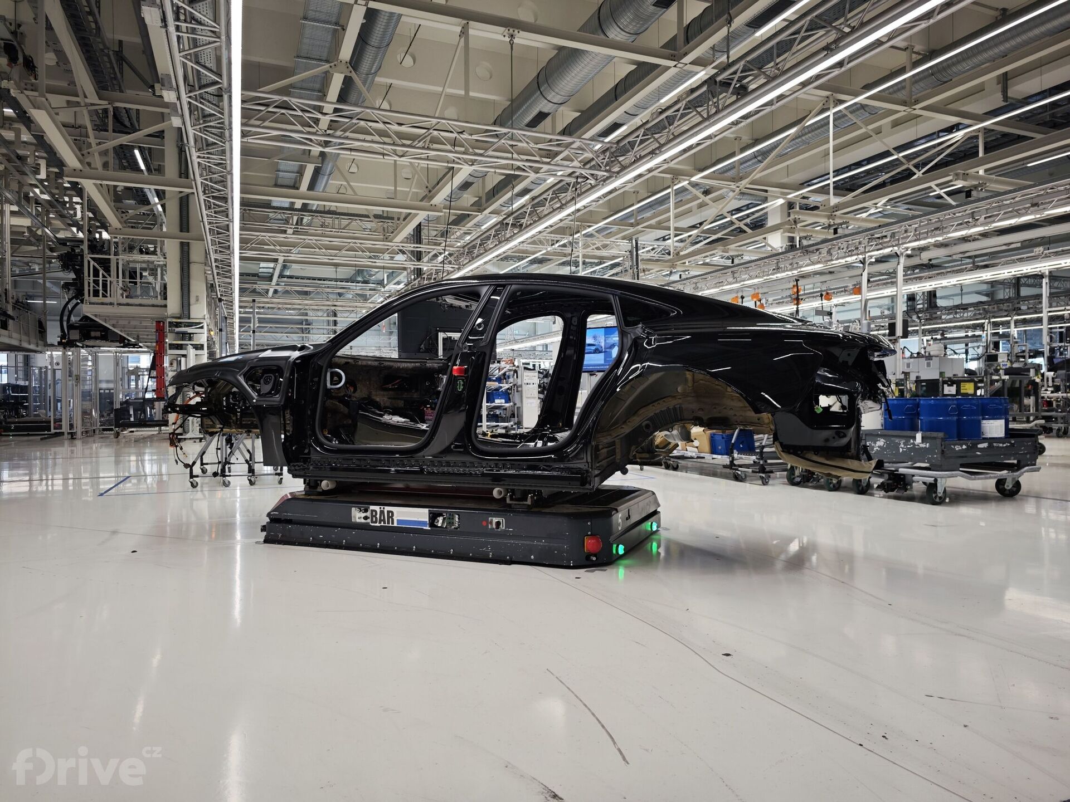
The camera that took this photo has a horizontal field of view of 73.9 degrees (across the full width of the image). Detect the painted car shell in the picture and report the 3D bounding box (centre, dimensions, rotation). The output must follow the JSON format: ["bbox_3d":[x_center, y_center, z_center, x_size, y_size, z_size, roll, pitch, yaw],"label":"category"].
[{"bbox_3d":[-0.198,-0.169,4.802,4.660,1.245,1.950,0,0,21],"label":"painted car shell"}]

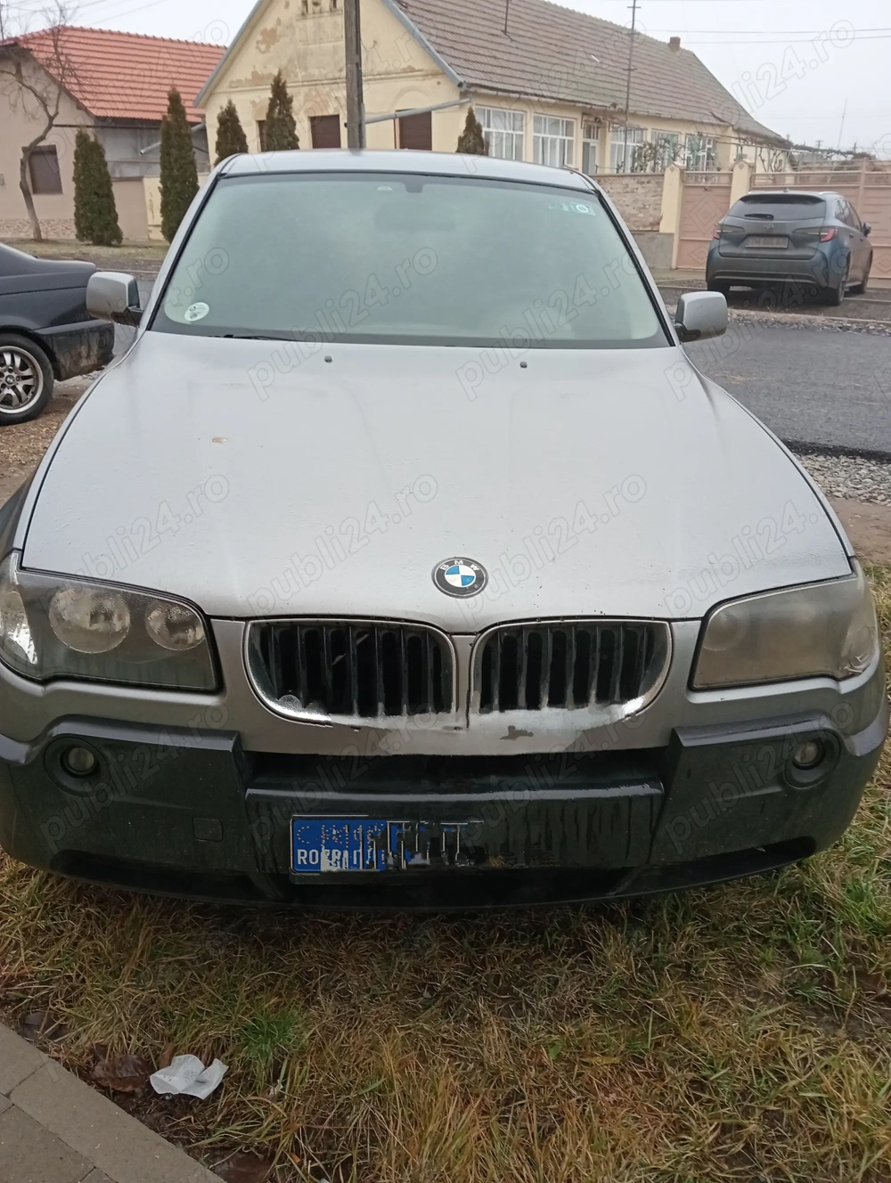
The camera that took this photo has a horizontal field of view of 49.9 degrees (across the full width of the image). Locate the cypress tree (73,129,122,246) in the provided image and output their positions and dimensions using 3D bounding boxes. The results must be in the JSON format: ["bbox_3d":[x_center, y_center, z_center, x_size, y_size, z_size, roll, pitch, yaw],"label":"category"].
[{"bbox_3d":[-9.701,-11.267,26.768,1.240,2.990,1.240,1,22,0],"label":"cypress tree"}]

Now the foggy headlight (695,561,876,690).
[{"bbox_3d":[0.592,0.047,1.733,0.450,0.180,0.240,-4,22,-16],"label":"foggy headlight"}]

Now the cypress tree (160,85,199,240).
[{"bbox_3d":[-6.994,-11.099,25.204,1.000,3.810,1.000,1,22,0],"label":"cypress tree"}]

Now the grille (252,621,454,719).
[{"bbox_3d":[-0.148,0.128,1.522,0.320,0.175,0.080,0,21,-5],"label":"grille"}]

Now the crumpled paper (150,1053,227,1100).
[{"bbox_3d":[-0.462,0.871,1.716,0.134,0.040,0.078,0,23,0],"label":"crumpled paper"}]

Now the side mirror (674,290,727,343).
[{"bbox_3d":[0.803,-0.858,2.999,0.170,0.150,0.120,0,21,-5],"label":"side mirror"}]

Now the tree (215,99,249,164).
[{"bbox_3d":[-5.042,-9.979,23.073,1.000,3.410,1.000,0,23,0],"label":"tree"}]

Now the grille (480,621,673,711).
[{"bbox_3d":[0.209,0.126,1.589,0.325,0.140,0.085,-1,16,-8],"label":"grille"}]

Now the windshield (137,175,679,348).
[{"bbox_3d":[-0.088,-1.014,2.901,1.500,0.120,0.850,0,56,-5],"label":"windshield"}]

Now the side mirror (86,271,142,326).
[{"bbox_3d":[-0.983,-0.873,2.850,0.160,0.150,0.120,2,23,-2],"label":"side mirror"}]

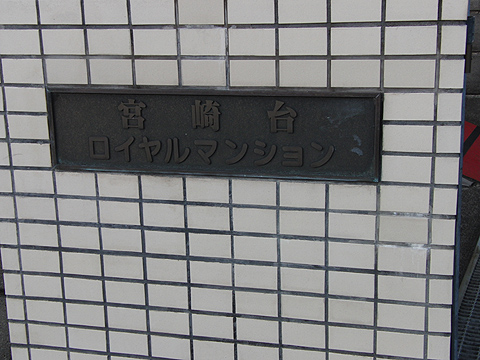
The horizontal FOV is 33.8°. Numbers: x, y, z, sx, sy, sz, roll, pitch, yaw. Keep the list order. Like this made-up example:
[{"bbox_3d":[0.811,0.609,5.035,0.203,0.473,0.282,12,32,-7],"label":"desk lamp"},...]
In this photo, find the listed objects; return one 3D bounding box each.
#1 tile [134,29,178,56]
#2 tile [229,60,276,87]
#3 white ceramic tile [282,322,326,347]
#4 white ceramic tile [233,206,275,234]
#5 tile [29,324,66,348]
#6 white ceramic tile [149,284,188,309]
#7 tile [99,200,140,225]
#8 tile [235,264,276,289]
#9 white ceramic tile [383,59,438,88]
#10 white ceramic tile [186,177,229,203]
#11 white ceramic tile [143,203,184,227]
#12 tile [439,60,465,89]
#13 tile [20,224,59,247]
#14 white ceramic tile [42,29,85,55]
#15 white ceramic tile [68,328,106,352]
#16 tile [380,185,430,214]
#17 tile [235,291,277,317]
[{"bbox_3d":[-0.198,-0.323,1.849,0.108,0.060,0.010,2,15,14],"label":"tile"},{"bbox_3d":[0.030,-0.243,1.790,0.108,0.060,0.010,3,15,15],"label":"tile"},{"bbox_3d":[0.155,0.375,1.928,0.108,0.060,0.010,2,15,15],"label":"white ceramic tile"},{"bbox_3d":[0.039,0.100,1.938,0.108,0.060,0.010,2,15,14],"label":"white ceramic tile"},{"bbox_3d":[-0.515,0.416,2.119,0.108,0.060,0.010,3,15,15],"label":"tile"},{"bbox_3d":[-0.181,0.292,1.998,0.108,0.060,0.010,2,15,15],"label":"white ceramic tile"},{"bbox_3d":[-0.300,0.081,1.981,0.108,0.060,0.010,3,15,15],"label":"tile"},{"bbox_3d":[0.039,0.233,1.918,0.108,0.060,0.010,3,15,15],"label":"tile"},{"bbox_3d":[0.375,-0.236,1.757,0.108,0.060,0.010,2,15,14],"label":"white ceramic tile"},{"bbox_3d":[-0.076,0.024,1.898,0.108,0.060,0.010,2,15,15],"label":"white ceramic tile"},{"bbox_3d":[-0.185,0.085,1.931,0.108,0.061,0.010,2,15,15],"label":"white ceramic tile"},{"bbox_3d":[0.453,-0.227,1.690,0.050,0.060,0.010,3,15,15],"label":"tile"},{"bbox_3d":[-0.515,0.140,2.035,0.108,0.061,0.010,2,15,15],"label":"tile"},{"bbox_3d":[-0.420,-0.332,1.890,0.108,0.060,0.010,3,15,15],"label":"white ceramic tile"},{"bbox_3d":[-0.405,0.421,2.102,0.108,0.060,0.010,2,15,14],"label":"white ceramic tile"},{"bbox_3d":[0.372,0.041,1.784,0.108,0.060,0.010,3,15,15],"label":"tile"},{"bbox_3d":[0.042,0.303,1.951,0.108,0.060,0.010,2,15,14],"label":"tile"}]

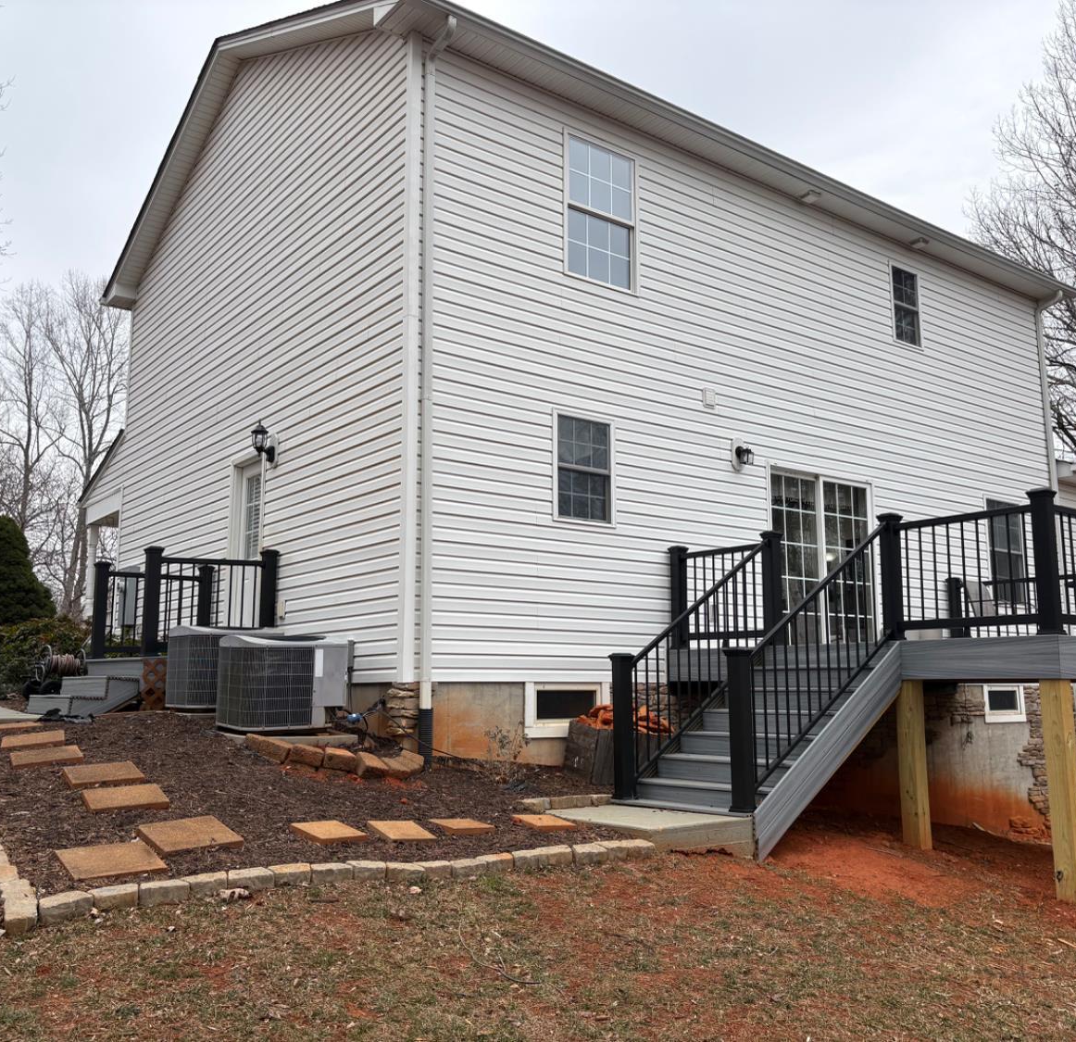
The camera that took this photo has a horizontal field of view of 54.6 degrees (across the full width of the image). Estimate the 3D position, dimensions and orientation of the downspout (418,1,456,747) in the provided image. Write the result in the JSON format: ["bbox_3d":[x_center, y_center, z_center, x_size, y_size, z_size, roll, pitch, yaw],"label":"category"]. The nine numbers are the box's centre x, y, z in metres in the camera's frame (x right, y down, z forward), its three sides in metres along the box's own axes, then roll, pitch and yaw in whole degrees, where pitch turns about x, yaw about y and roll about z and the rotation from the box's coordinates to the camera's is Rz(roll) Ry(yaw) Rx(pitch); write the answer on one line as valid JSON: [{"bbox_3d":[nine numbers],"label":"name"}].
[{"bbox_3d":[-0.814,-1.200,8.474,0.125,6.220,0.300,7,-11,-37],"label":"downspout"}]

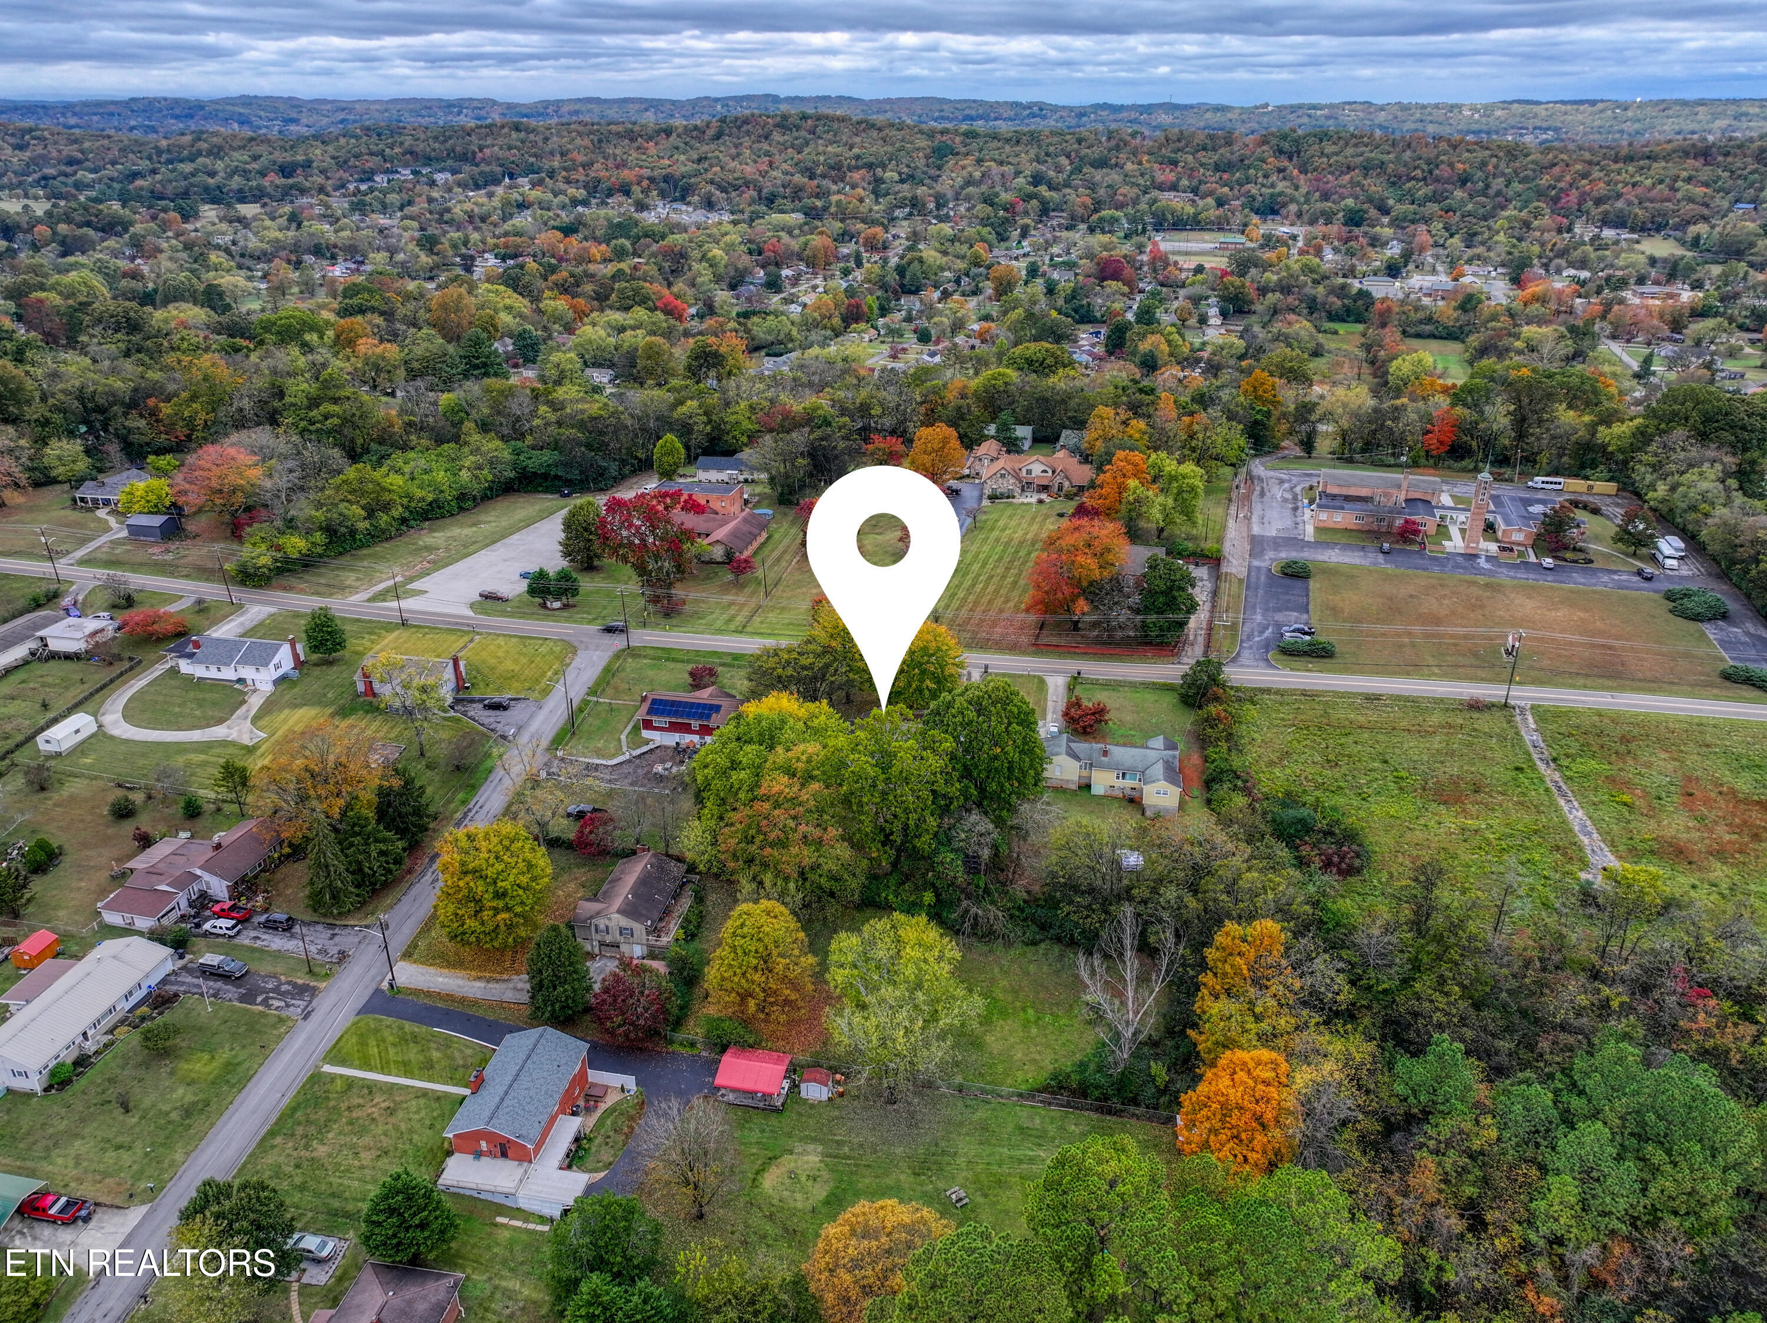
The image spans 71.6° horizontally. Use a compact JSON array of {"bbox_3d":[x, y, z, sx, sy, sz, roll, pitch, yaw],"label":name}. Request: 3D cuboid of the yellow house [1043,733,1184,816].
[{"bbox_3d":[32.510,15.496,174.152,18.800,6.600,12.500,4,25,8],"label":"yellow house"}]

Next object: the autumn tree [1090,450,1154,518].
[{"bbox_3d":[50.300,-37.210,258.890,13.210,14.740,13.210,0,25,0],"label":"autumn tree"}]

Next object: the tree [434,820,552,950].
[{"bbox_3d":[-45.880,26.900,144.410,13.120,17.160,13.120,0,25,0],"label":"tree"}]

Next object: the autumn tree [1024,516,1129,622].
[{"bbox_3d":[33.260,-15.390,212.140,17.980,19.080,17.980,0,25,0],"label":"autumn tree"}]

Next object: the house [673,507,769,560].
[{"bbox_3d":[-40.854,-29.278,282.627,24.039,5.100,23.025,5,25,10],"label":"house"}]

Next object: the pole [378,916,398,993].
[{"bbox_3d":[-56.564,33.492,139.742,0.500,10.400,0.500,5,25,10],"label":"pole"}]

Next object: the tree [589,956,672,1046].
[{"bbox_3d":[-27.300,37.395,133.526,8.800,8.500,8.800,0,25,0],"label":"tree"}]

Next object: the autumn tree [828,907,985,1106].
[{"bbox_3d":[1.592,34.306,118.520,15.000,20.800,15.000,0,25,0],"label":"autumn tree"}]

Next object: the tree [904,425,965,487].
[{"bbox_3d":[14.300,-55.015,325.803,15.400,15.800,15.400,0,25,0],"label":"tree"}]

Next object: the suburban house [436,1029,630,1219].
[{"bbox_3d":[-34.380,45.590,122.550,14.690,6.300,17.870,4,25,8],"label":"suburban house"}]

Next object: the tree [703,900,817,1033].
[{"bbox_3d":[-13.075,32.574,129.489,11.800,14.800,11.800,0,25,0],"label":"tree"}]

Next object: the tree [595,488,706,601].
[{"bbox_3d":[-41.920,-20.610,220.610,19.810,20.690,19.810,0,25,0],"label":"tree"}]

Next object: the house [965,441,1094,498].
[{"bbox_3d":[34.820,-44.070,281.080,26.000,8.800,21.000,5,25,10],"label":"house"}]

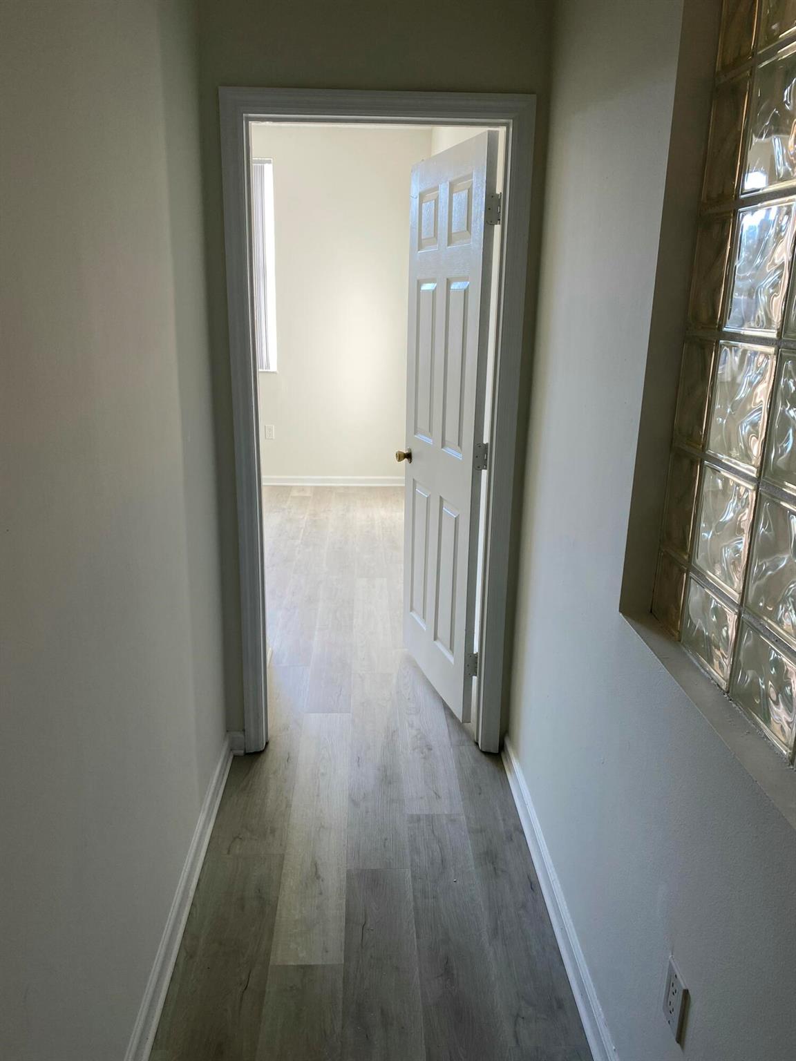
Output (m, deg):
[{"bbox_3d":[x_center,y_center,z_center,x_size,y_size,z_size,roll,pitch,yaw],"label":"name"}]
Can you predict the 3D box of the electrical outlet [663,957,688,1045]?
[{"bbox_3d":[0.453,0.772,1.309,0.008,0.114,0.070,0,16,-2],"label":"electrical outlet"}]

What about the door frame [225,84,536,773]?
[{"bbox_3d":[-0.075,-0.252,2.653,0.915,2.145,0.140,0,16,-2],"label":"door frame"}]

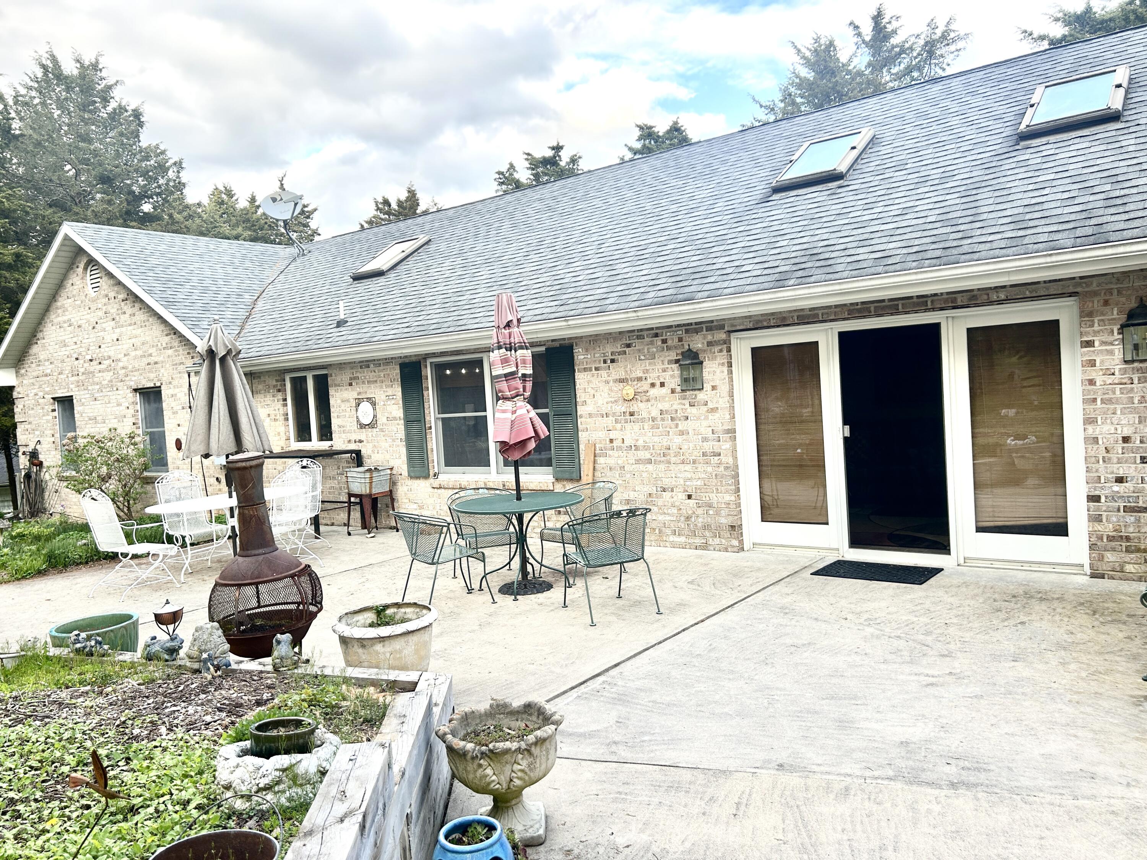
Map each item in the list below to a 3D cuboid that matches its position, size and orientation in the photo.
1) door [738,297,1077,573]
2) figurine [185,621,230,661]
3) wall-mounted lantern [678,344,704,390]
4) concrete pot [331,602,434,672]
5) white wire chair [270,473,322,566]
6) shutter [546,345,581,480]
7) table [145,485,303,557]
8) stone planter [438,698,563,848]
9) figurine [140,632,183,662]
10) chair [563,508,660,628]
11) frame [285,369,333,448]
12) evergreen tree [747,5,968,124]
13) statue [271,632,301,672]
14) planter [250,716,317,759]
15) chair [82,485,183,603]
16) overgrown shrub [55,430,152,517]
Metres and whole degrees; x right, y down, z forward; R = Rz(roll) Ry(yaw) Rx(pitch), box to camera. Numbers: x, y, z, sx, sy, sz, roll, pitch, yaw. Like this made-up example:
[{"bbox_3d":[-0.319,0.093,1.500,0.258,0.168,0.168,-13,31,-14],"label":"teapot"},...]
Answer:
[{"bbox_3d":[2.609,0.083,7.058,2.755,1.995,0.130,-2,3,39],"label":"door"},{"bbox_3d":[-1.803,1.026,4.216,0.200,0.235,0.190,-4,3,-8],"label":"figurine"},{"bbox_3d":[1.048,-0.569,7.896,0.250,0.420,0.170,-1,4,38],"label":"wall-mounted lantern"},{"bbox_3d":[-1.068,1.256,4.941,0.610,0.380,0.610,-2,3,39],"label":"concrete pot"},{"bbox_3d":[-3.016,0.932,8.629,0.700,1.000,0.630,-3,3,26],"label":"white wire chair"},{"bbox_3d":[-0.100,-0.176,9.056,0.373,1.395,0.040,-2,3,39],"label":"shutter"},{"bbox_3d":[-3.628,1.086,9.187,1.670,0.730,1.000,-6,3,-43],"label":"table"},{"bbox_3d":[-0.257,1.292,3.224,0.465,0.420,0.465,-4,2,0],"label":"stone planter"},{"bbox_3d":[-2.417,1.264,5.056,0.210,0.155,0.140,-3,3,24],"label":"figurine"},{"bbox_3d":[0.245,0.932,6.189,0.580,0.750,0.650,-5,3,-22],"label":"chair"},{"bbox_3d":[-3.739,-0.305,12.235,1.080,1.060,0.100,-2,3,39],"label":"frame"},{"bbox_3d":[8.139,-5.734,23.816,6.200,11.600,6.200,-3,2,20],"label":"evergreen tree"},{"bbox_3d":[-1.633,1.236,4.846,0.145,0.195,0.130,-2,3,39],"label":"statue"},{"bbox_3d":[-0.948,1.007,2.819,0.195,0.105,0.195,-5,4,-20],"label":"planter"},{"bbox_3d":[-4.232,1.048,8.203,0.630,1.000,0.690,-2,3,34],"label":"chair"},{"bbox_3d":[-7.430,0.674,13.645,1.400,1.450,1.250,-1,4,38],"label":"overgrown shrub"}]

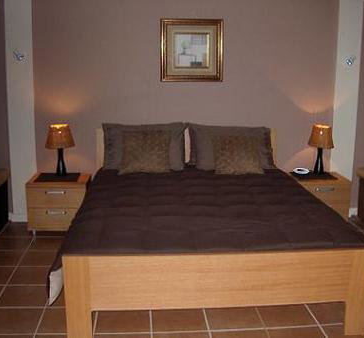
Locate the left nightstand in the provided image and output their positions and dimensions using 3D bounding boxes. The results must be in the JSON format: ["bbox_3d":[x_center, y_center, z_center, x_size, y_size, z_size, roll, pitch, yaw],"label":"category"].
[{"bbox_3d":[-1.084,0.319,4.446,0.515,0.487,0.450,0,12,-5],"label":"left nightstand"}]

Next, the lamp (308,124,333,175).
[{"bbox_3d":[1.286,-0.181,4.579,0.250,0.470,0.250,0,12,-5],"label":"lamp"}]

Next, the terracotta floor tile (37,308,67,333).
[{"bbox_3d":[-0.664,0.889,2.891,0.325,0.010,0.325,0,12,-5],"label":"terracotta floor tile"}]

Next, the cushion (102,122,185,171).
[{"bbox_3d":[-0.331,-0.190,4.380,0.720,0.450,0.170,0,-5,-5],"label":"cushion"}]

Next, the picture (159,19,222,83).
[{"bbox_3d":[0.093,-1.059,4.417,0.572,0.572,0.035,0,12,-5],"label":"picture"}]

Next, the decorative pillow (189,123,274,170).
[{"bbox_3d":[0.449,-0.185,4.440,0.720,0.450,0.170,0,-5,-5],"label":"decorative pillow"}]

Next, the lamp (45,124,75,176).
[{"bbox_3d":[-1.097,-0.171,4.487,0.262,0.463,0.262,0,12,-5],"label":"lamp"}]

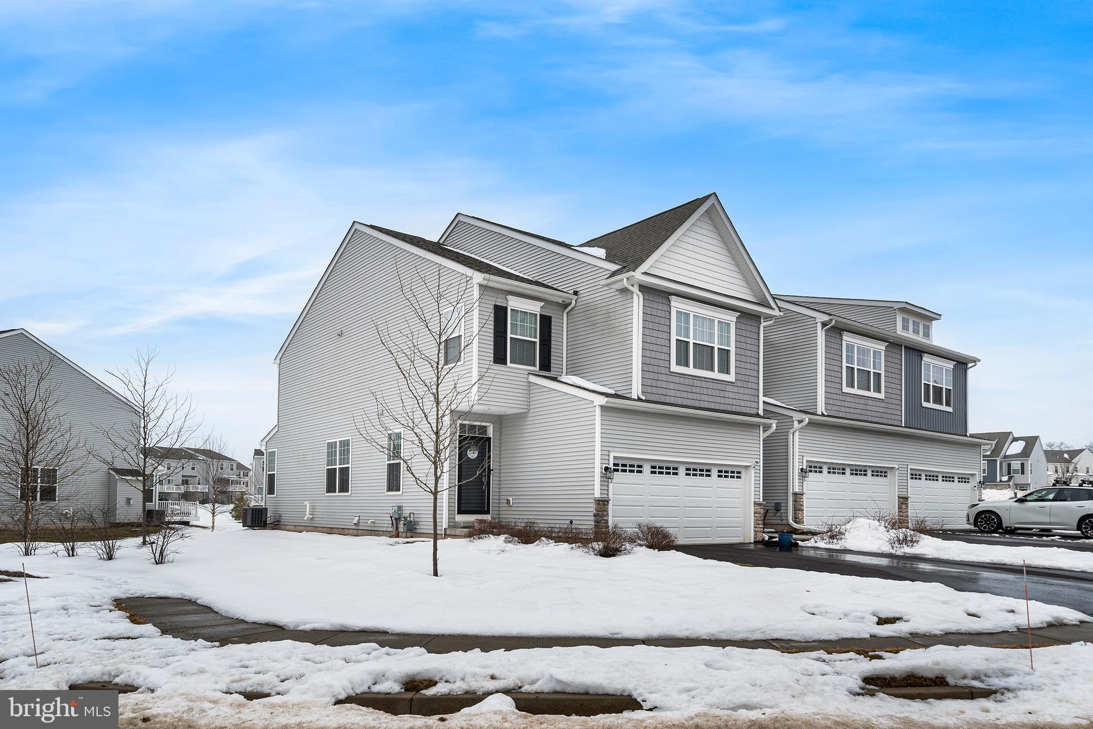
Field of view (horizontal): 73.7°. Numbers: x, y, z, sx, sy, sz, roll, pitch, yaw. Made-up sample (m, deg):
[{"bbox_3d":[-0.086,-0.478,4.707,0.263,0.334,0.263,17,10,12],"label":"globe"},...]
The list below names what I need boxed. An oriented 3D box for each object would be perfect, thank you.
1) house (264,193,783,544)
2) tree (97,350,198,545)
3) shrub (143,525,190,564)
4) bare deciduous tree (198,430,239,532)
[{"bbox_3d":[-2.338,0.592,23.756,7.906,9.963,17.454,8,-13,-37],"label":"house"},{"bbox_3d":[-9.760,1.937,17.815,2.484,4.778,2.484,0,-10,0],"label":"tree"},{"bbox_3d":[-7.342,3.473,14.063,0.857,0.721,0.857,0,-10,0],"label":"shrub"},{"bbox_3d":[-11.623,4.117,25.595,1.410,3.403,1.410,0,-10,0],"label":"bare deciduous tree"}]

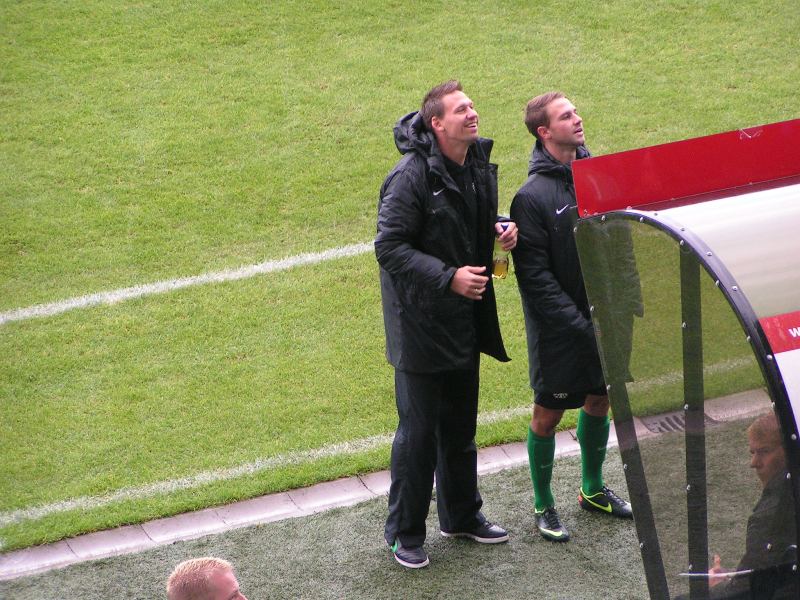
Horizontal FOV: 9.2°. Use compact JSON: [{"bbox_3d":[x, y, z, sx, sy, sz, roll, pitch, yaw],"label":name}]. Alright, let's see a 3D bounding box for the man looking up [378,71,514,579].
[{"bbox_3d":[0.178,0.057,18.350,0.500,1.880,0.560,17,31,34],"label":"man looking up"}]

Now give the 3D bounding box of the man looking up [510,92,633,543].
[{"bbox_3d":[0.661,0.021,18.600,0.410,1.760,0.560,22,33,40],"label":"man looking up"}]

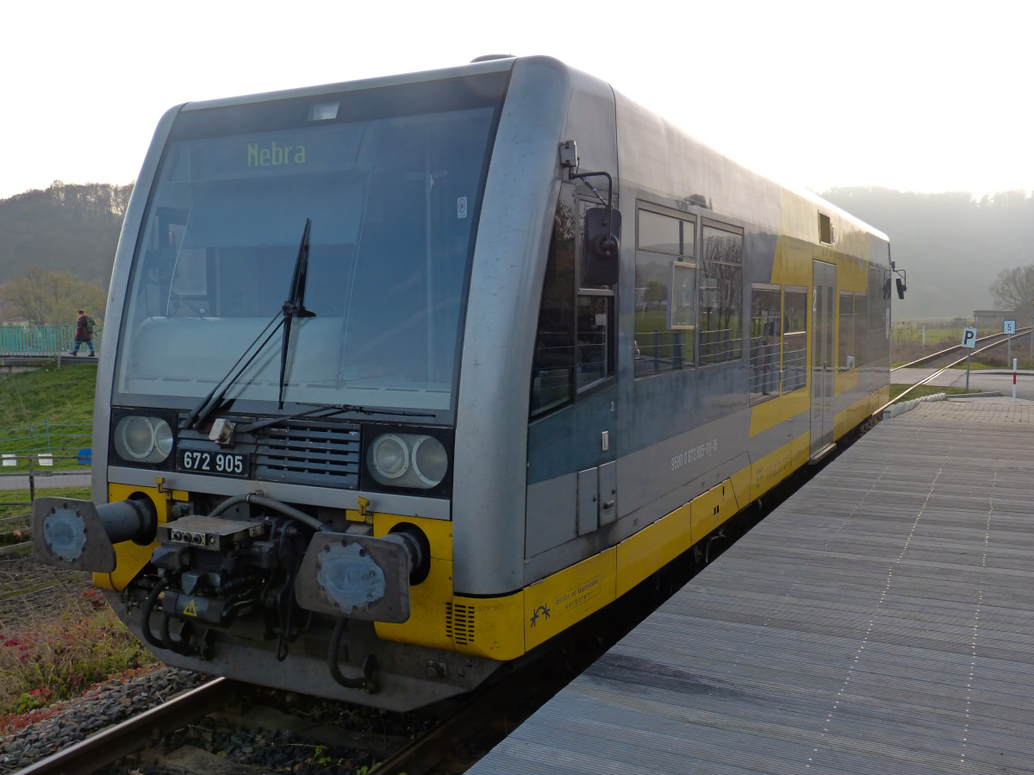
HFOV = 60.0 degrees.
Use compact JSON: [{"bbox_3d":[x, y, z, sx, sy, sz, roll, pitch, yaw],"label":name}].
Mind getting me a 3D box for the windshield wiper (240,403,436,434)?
[{"bbox_3d":[-0.919,0.163,4.409,1.173,0.163,0.082,2,-13,25],"label":"windshield wiper"}]

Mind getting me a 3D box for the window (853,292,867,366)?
[{"bbox_3d":[4.854,-0.816,12.687,0.051,1.051,1.102,2,5,29],"label":"window"}]

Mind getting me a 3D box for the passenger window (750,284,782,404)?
[{"bbox_3d":[2.200,-0.397,7.950,0.051,1.051,1.102,2,5,29],"label":"passenger window"}]

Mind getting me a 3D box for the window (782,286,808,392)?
[{"bbox_3d":[2.772,-0.487,8.970,0.051,1.051,1.102,2,5,29],"label":"window"}]

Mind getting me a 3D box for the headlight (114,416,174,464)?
[{"bbox_3d":[-2.070,0.285,5.042,0.449,0.250,0.133,2,5,25],"label":"headlight"}]

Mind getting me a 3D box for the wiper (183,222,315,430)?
[{"bbox_3d":[-1.361,-0.342,4.736,0.704,1.183,0.092,2,-13,25],"label":"wiper"}]

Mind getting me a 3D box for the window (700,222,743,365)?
[{"bbox_3d":[1.523,-0.702,6.713,0.051,1.051,1.102,2,5,29],"label":"window"}]

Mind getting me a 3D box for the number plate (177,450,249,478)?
[{"bbox_3d":[-1.615,0.399,4.766,0.484,0.122,0.020,2,5,25],"label":"number plate"}]

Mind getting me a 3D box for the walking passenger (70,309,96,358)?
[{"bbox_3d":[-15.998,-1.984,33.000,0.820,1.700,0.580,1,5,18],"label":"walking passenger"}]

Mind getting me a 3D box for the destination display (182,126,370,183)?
[{"bbox_3d":[-1.442,-1.373,5.284,1.275,0.240,0.102,2,5,25],"label":"destination display"}]

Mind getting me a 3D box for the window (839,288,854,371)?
[{"bbox_3d":[4.248,-0.720,11.605,0.051,1.051,1.102,2,5,29],"label":"window"}]

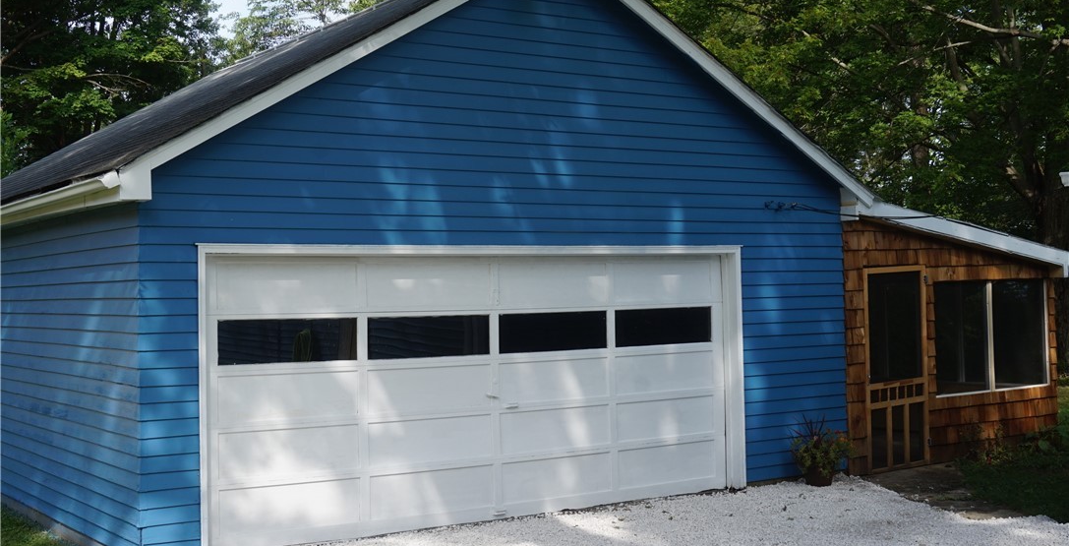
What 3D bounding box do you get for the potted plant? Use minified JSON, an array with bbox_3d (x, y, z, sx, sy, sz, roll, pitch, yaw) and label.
[{"bbox_3d":[2.600,1.611,11.550,0.570,0.630,0.540,-1,-1,0],"label":"potted plant"}]

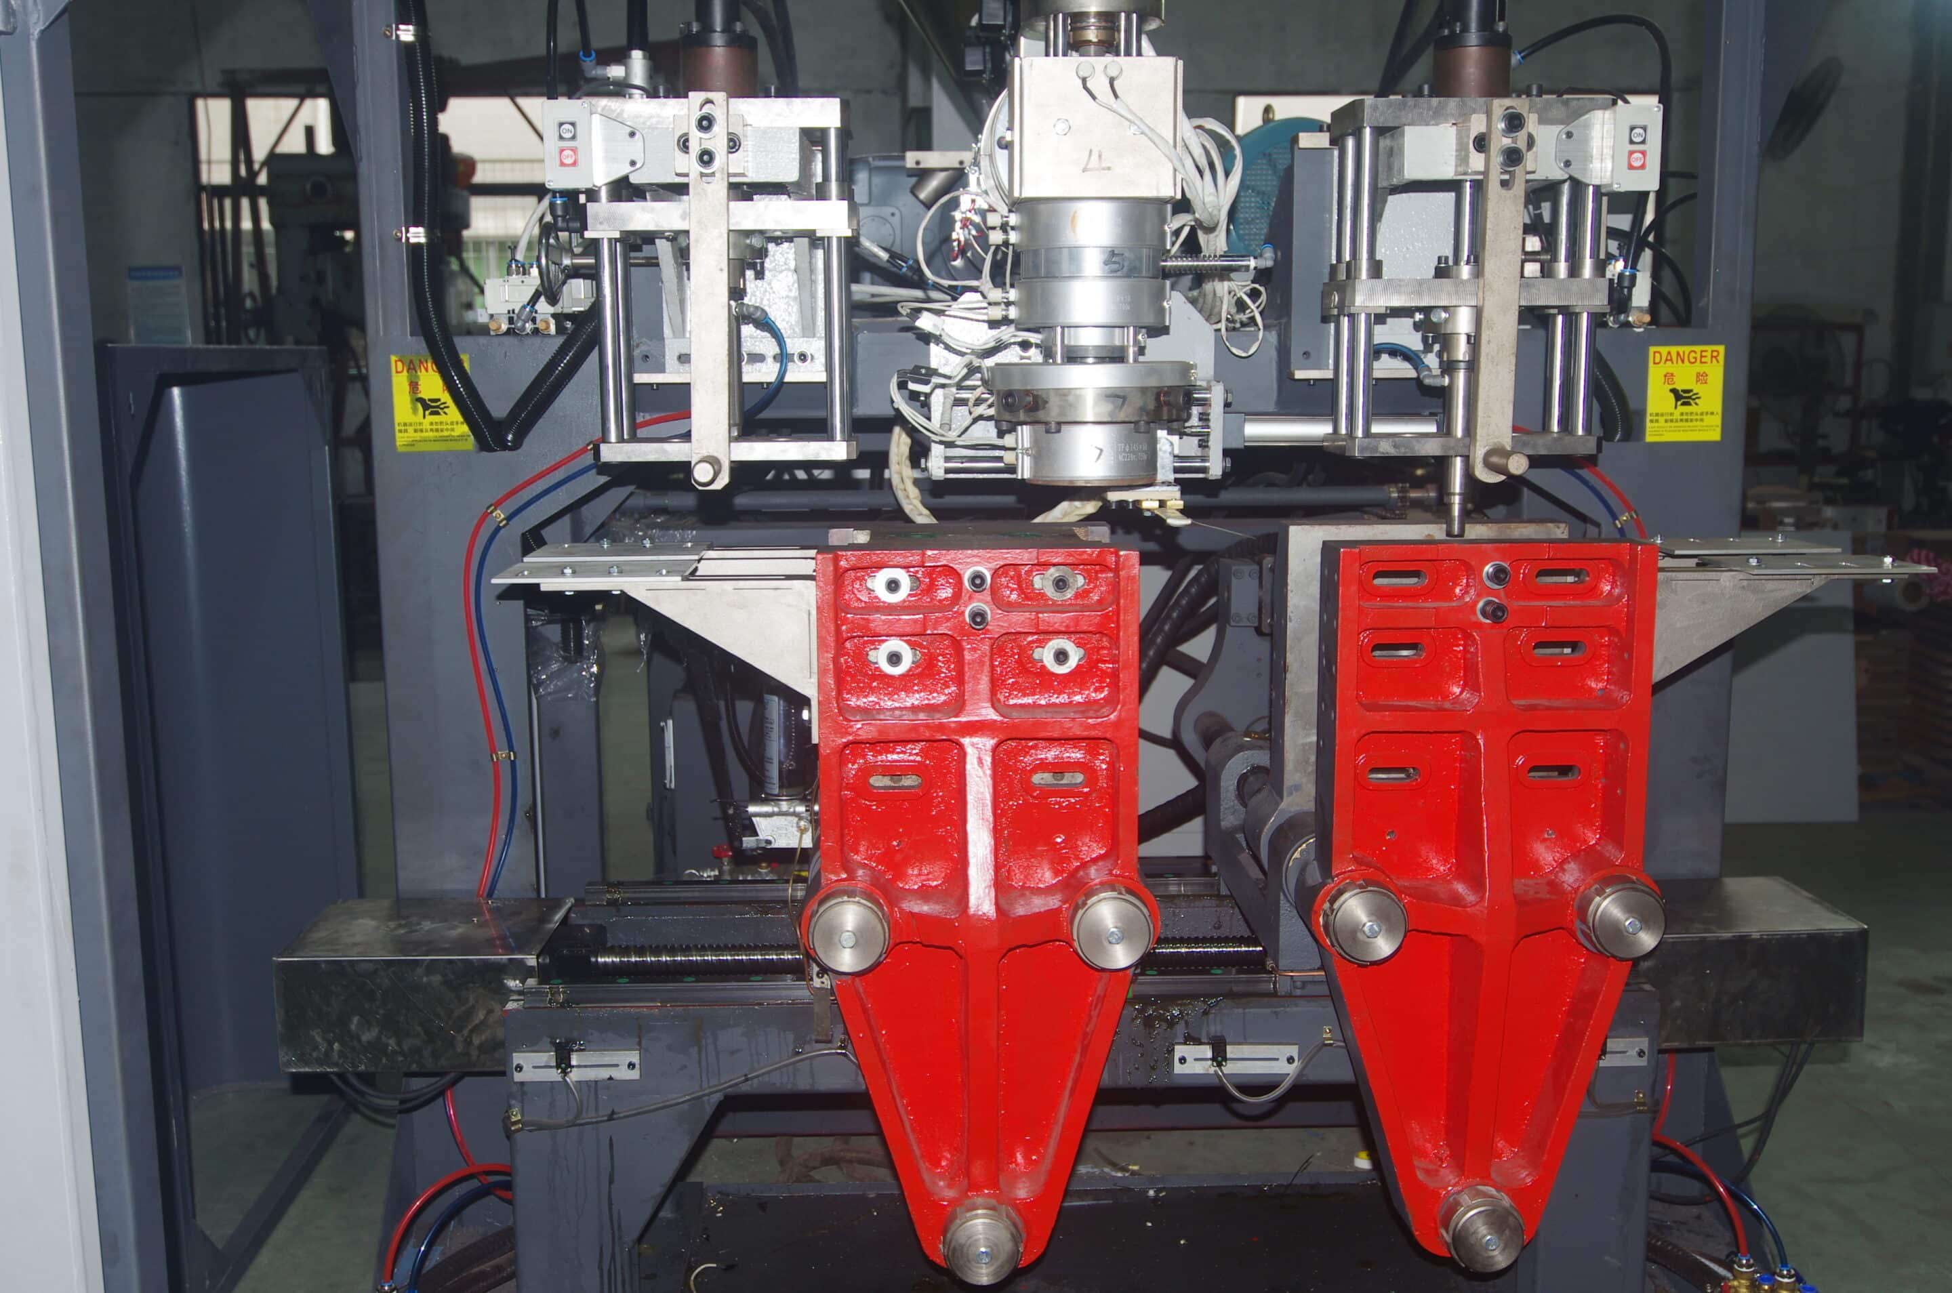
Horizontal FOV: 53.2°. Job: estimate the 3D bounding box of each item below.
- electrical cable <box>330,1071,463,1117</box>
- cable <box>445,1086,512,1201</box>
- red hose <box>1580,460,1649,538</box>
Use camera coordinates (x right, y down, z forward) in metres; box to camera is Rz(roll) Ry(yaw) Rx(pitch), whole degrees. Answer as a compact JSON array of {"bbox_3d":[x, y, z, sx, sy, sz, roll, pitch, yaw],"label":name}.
[{"bbox_3d":[-0.744,0.574,2.500,0.169,0.064,0.050,-1,9,-2],"label":"electrical cable"},{"bbox_3d":[-0.670,0.672,2.623,0.090,0.162,0.035,-1,9,-2],"label":"cable"},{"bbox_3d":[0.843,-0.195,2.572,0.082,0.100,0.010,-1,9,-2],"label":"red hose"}]

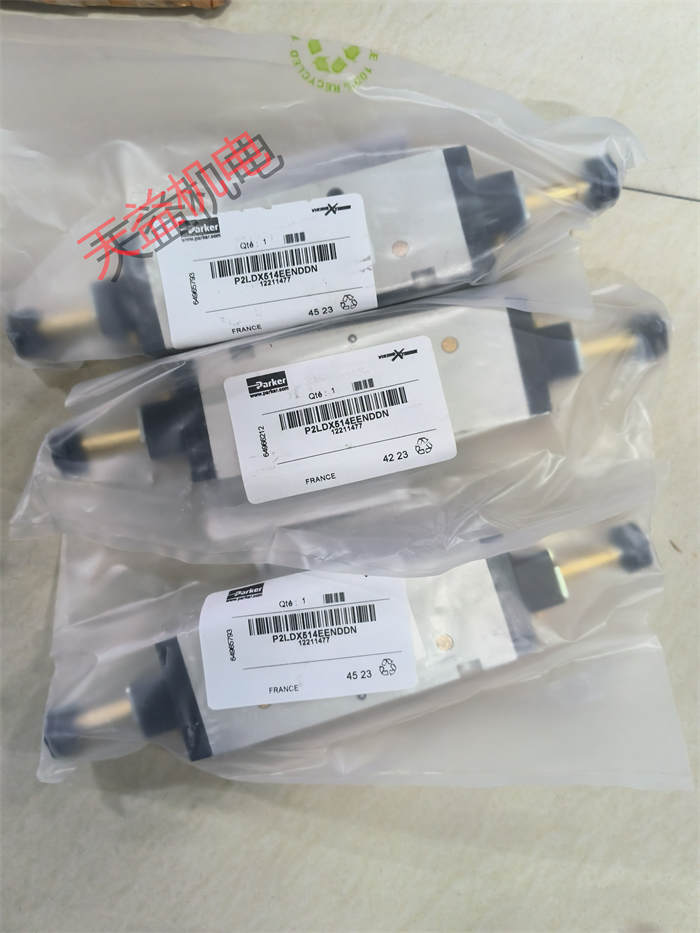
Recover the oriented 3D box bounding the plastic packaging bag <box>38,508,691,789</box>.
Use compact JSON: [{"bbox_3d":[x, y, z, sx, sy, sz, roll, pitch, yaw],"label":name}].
[{"bbox_3d":[0.008,0.079,0.313,0.299,0.047,0.132,0,87,-1],"label":"plastic packaging bag"}]

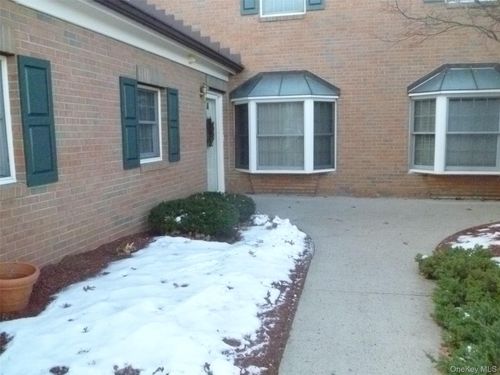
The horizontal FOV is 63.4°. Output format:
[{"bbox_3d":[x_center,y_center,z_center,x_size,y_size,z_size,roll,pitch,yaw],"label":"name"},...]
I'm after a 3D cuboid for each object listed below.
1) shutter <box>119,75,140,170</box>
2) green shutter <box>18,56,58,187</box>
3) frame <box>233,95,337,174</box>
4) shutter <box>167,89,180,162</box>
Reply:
[{"bbox_3d":[-1.477,-0.767,4.950,0.040,1.080,0.358,2,8,15],"label":"shutter"},{"bbox_3d":[-1.864,-0.569,3.552,0.040,1.080,0.358,2,8,15],"label":"green shutter"},{"bbox_3d":[0.635,-1.075,8.194,2.171,1.512,0.572,2,8,15],"label":"frame"},{"bbox_3d":[-1.160,-0.931,6.097,0.040,1.080,0.358,2,8,15],"label":"shutter"}]

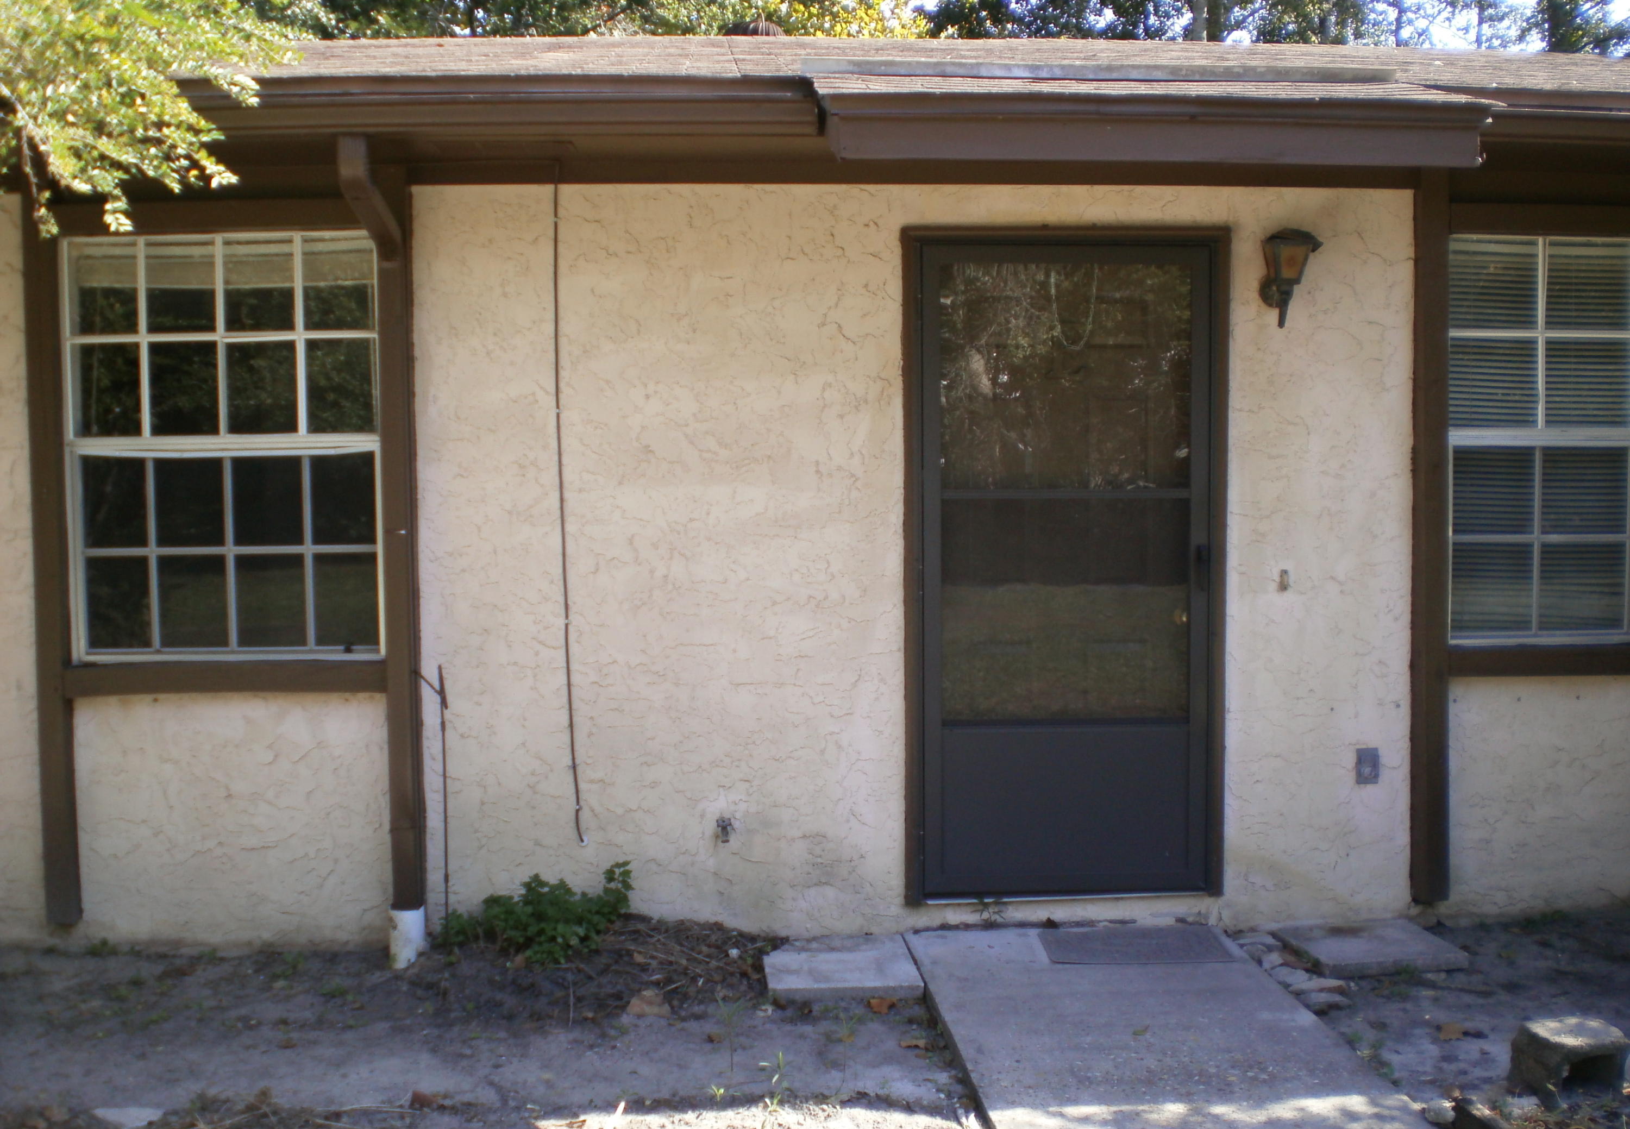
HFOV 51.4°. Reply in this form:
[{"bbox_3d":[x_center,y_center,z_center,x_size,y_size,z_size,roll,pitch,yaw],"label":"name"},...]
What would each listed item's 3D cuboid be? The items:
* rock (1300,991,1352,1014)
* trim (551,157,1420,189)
[{"bbox_3d":[1.405,1.209,4.676,0.130,0.040,0.085,-1,3,-3],"label":"rock"},{"bbox_3d":[0.534,-1.188,5.126,2.645,0.088,0.030,-1,3,-3],"label":"trim"}]

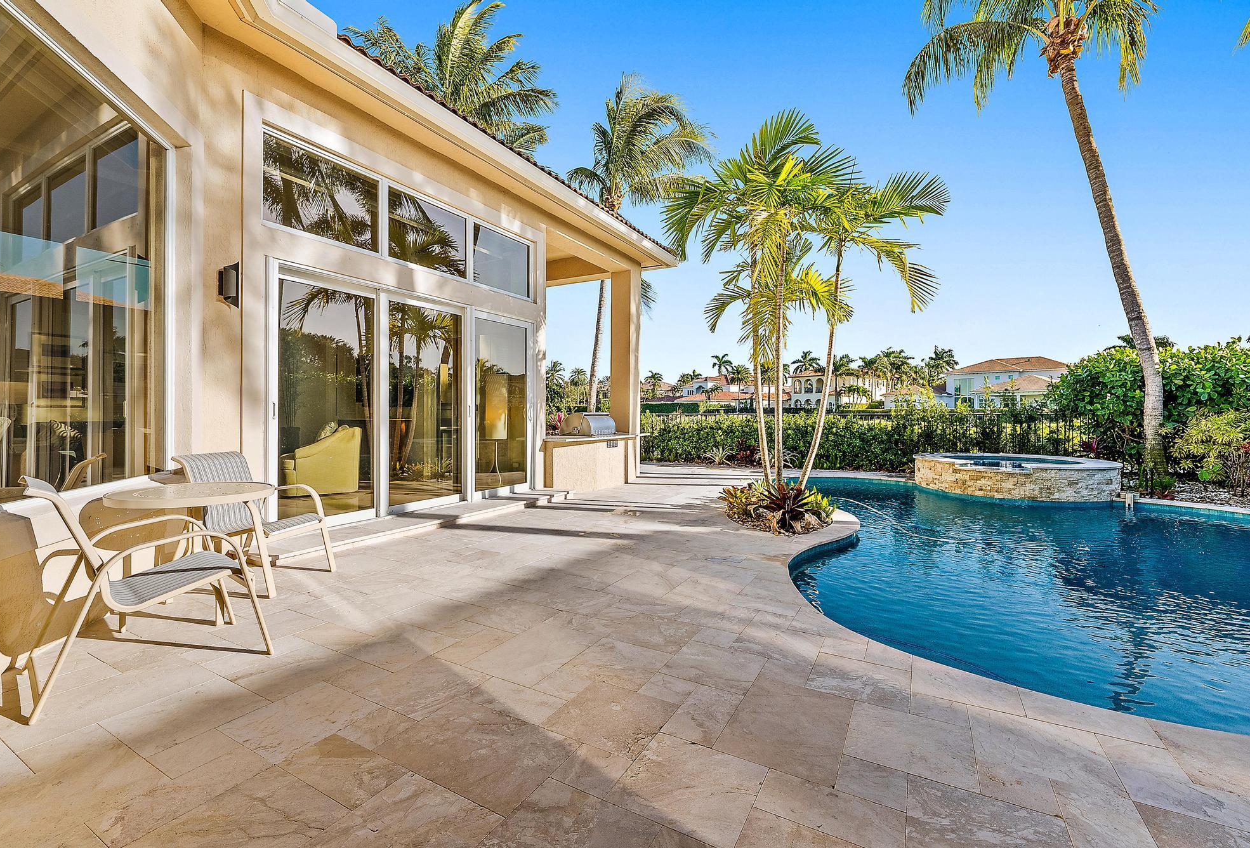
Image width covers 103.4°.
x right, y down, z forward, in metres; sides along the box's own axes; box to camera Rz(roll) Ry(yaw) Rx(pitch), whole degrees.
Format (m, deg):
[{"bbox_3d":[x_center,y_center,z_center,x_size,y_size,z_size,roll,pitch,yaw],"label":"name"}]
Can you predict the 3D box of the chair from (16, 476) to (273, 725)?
[{"bbox_3d":[-2.171,0.668,2.269,0.630,0.870,0.780,1,1,41],"label":"chair"}]

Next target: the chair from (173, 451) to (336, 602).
[{"bbox_3d":[-2.601,0.653,3.418,0.780,0.860,0.630,0,1,14],"label":"chair"}]

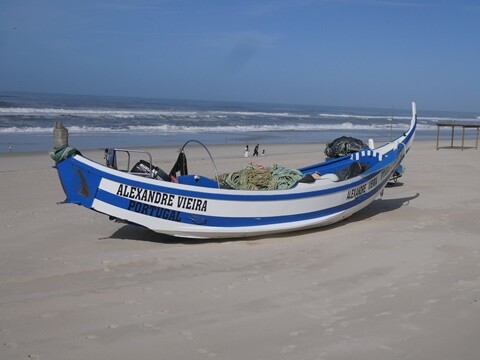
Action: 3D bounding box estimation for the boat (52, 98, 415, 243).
[{"bbox_3d":[0.652,-0.330,12.751,8.937,2.634,1.900,-3,9,-40],"label":"boat"}]

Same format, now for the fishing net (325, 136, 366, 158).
[{"bbox_3d":[2.700,-0.815,16.600,1.070,0.550,0.850,4,7,9],"label":"fishing net"}]

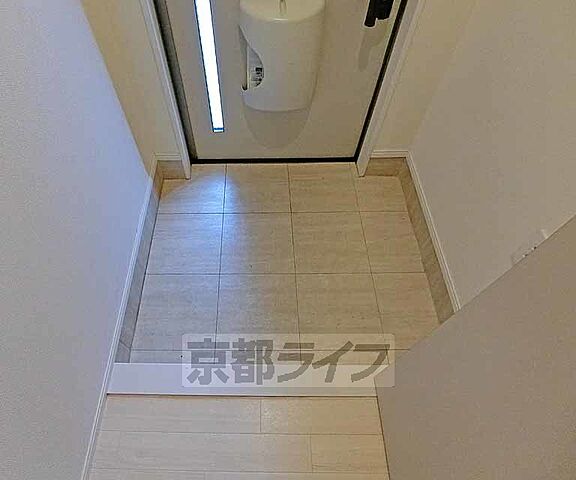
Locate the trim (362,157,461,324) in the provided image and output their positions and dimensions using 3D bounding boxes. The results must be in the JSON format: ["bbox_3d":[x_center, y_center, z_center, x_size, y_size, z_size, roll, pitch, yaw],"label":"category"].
[{"bbox_3d":[0.500,-0.028,1.393,0.183,0.175,0.813,0,58,-3],"label":"trim"}]

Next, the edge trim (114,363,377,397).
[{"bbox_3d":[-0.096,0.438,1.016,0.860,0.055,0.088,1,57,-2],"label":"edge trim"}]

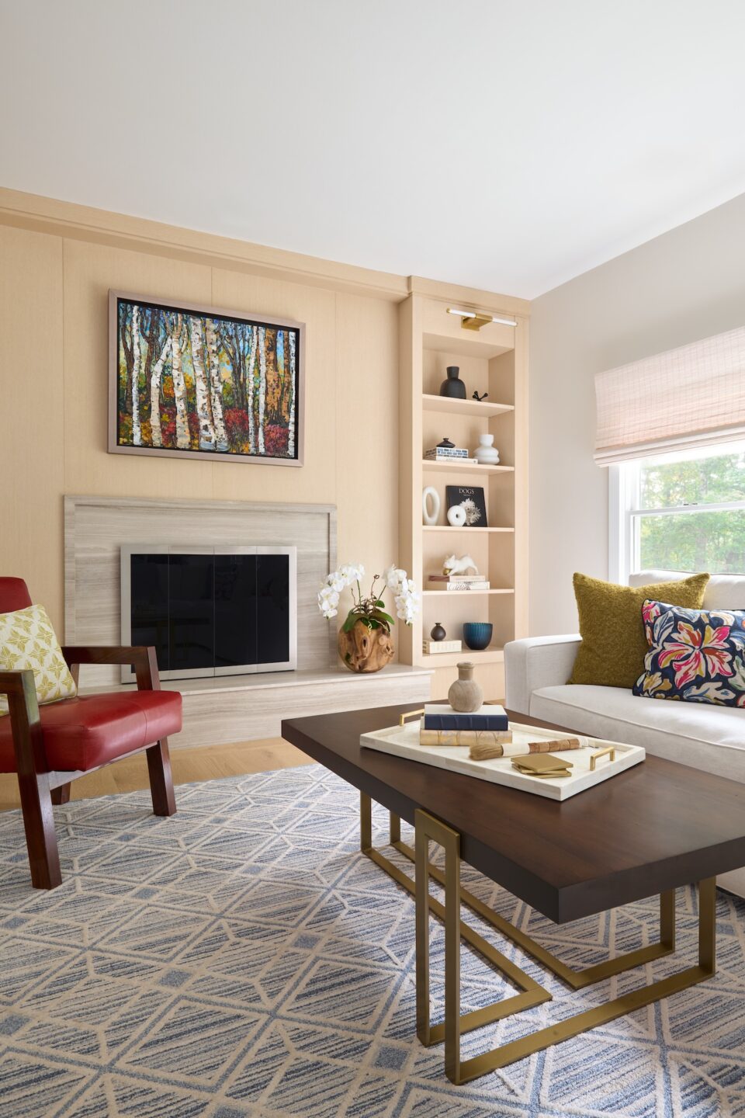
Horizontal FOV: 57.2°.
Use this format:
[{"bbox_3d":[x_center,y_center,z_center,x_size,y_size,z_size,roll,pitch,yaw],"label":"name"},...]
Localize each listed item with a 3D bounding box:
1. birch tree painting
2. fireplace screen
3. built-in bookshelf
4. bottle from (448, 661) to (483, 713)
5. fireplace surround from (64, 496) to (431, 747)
[{"bbox_3d":[-0.913,-0.991,3.889,1.107,0.866,0.048,0,0,-27],"label":"birch tree painting"},{"bbox_3d":[-0.899,0.301,3.877,0.995,0.741,0.048,0,0,-27],"label":"fireplace screen"},{"bbox_3d":[0.595,-0.393,4.637,0.936,2.683,0.325,0,0,-27],"label":"built-in bookshelf"},{"bbox_3d":[0.244,0.336,1.799,0.091,0.125,0.091,0,0,0],"label":"bottle"},{"bbox_3d":[-0.656,0.310,3.793,2.072,1.278,0.458,0,0,-27],"label":"fireplace surround"}]

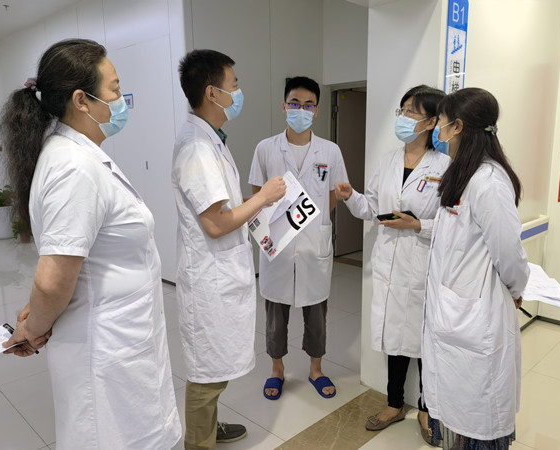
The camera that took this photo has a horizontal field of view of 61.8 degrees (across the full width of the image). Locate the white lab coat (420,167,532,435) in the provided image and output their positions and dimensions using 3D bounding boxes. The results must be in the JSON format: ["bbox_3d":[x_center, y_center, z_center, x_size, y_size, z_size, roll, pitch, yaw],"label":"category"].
[{"bbox_3d":[0.746,0.262,1.802,0.390,1.075,0.450,-1,10,0],"label":"white lab coat"}]

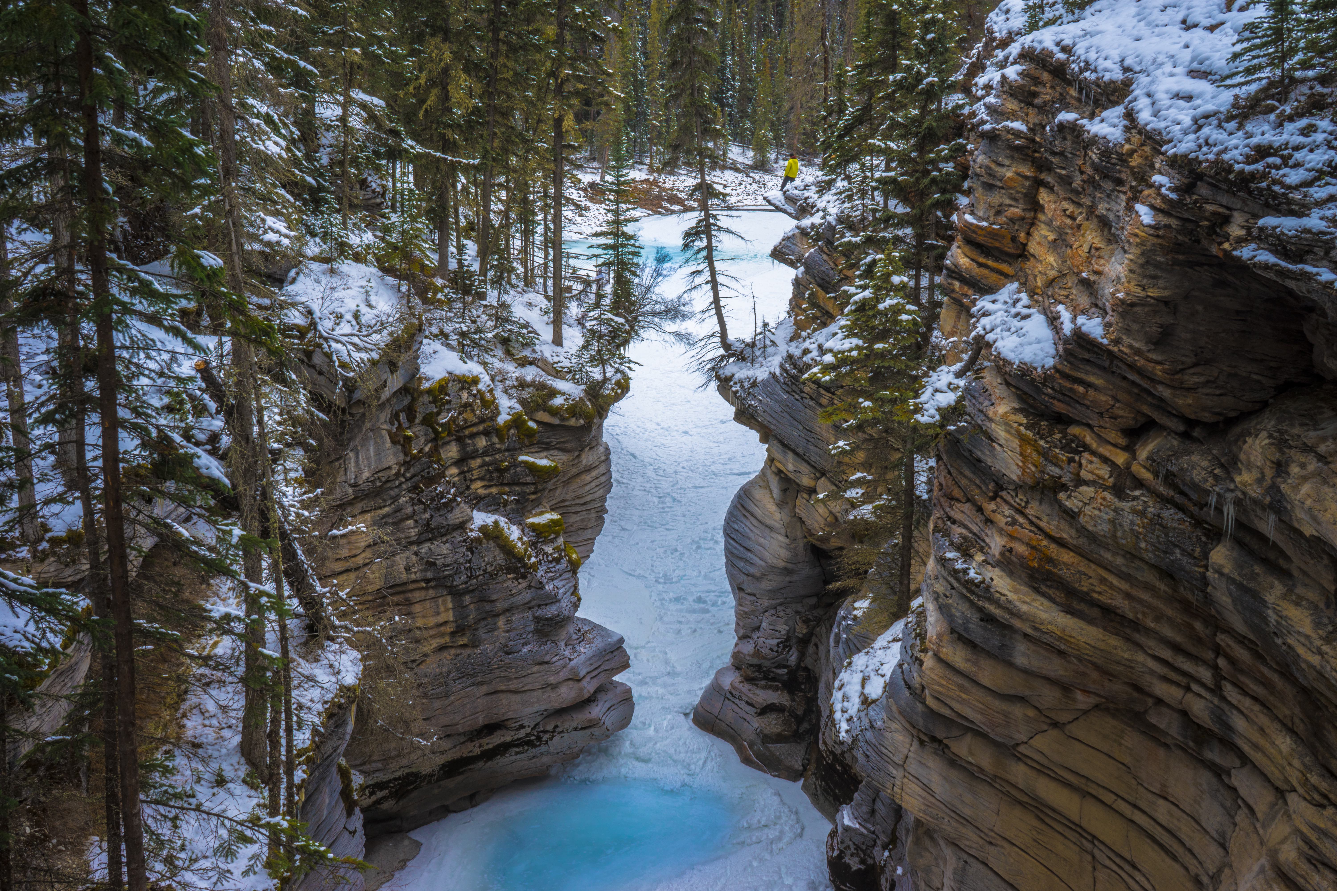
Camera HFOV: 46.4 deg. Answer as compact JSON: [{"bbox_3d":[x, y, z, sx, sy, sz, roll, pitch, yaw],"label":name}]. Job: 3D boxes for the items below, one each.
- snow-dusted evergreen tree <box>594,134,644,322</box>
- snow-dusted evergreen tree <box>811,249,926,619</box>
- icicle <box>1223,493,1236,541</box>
[{"bbox_3d":[-1.455,-6.353,45.748,1.471,5.516,1.471,1,13,0],"label":"snow-dusted evergreen tree"},{"bbox_3d":[4.279,-0.199,33.810,2.513,8.093,2.513,1,13,0],"label":"snow-dusted evergreen tree"},{"bbox_3d":[7.564,0.959,21.034,0.183,0.672,0.146,1,13,0],"label":"icicle"}]

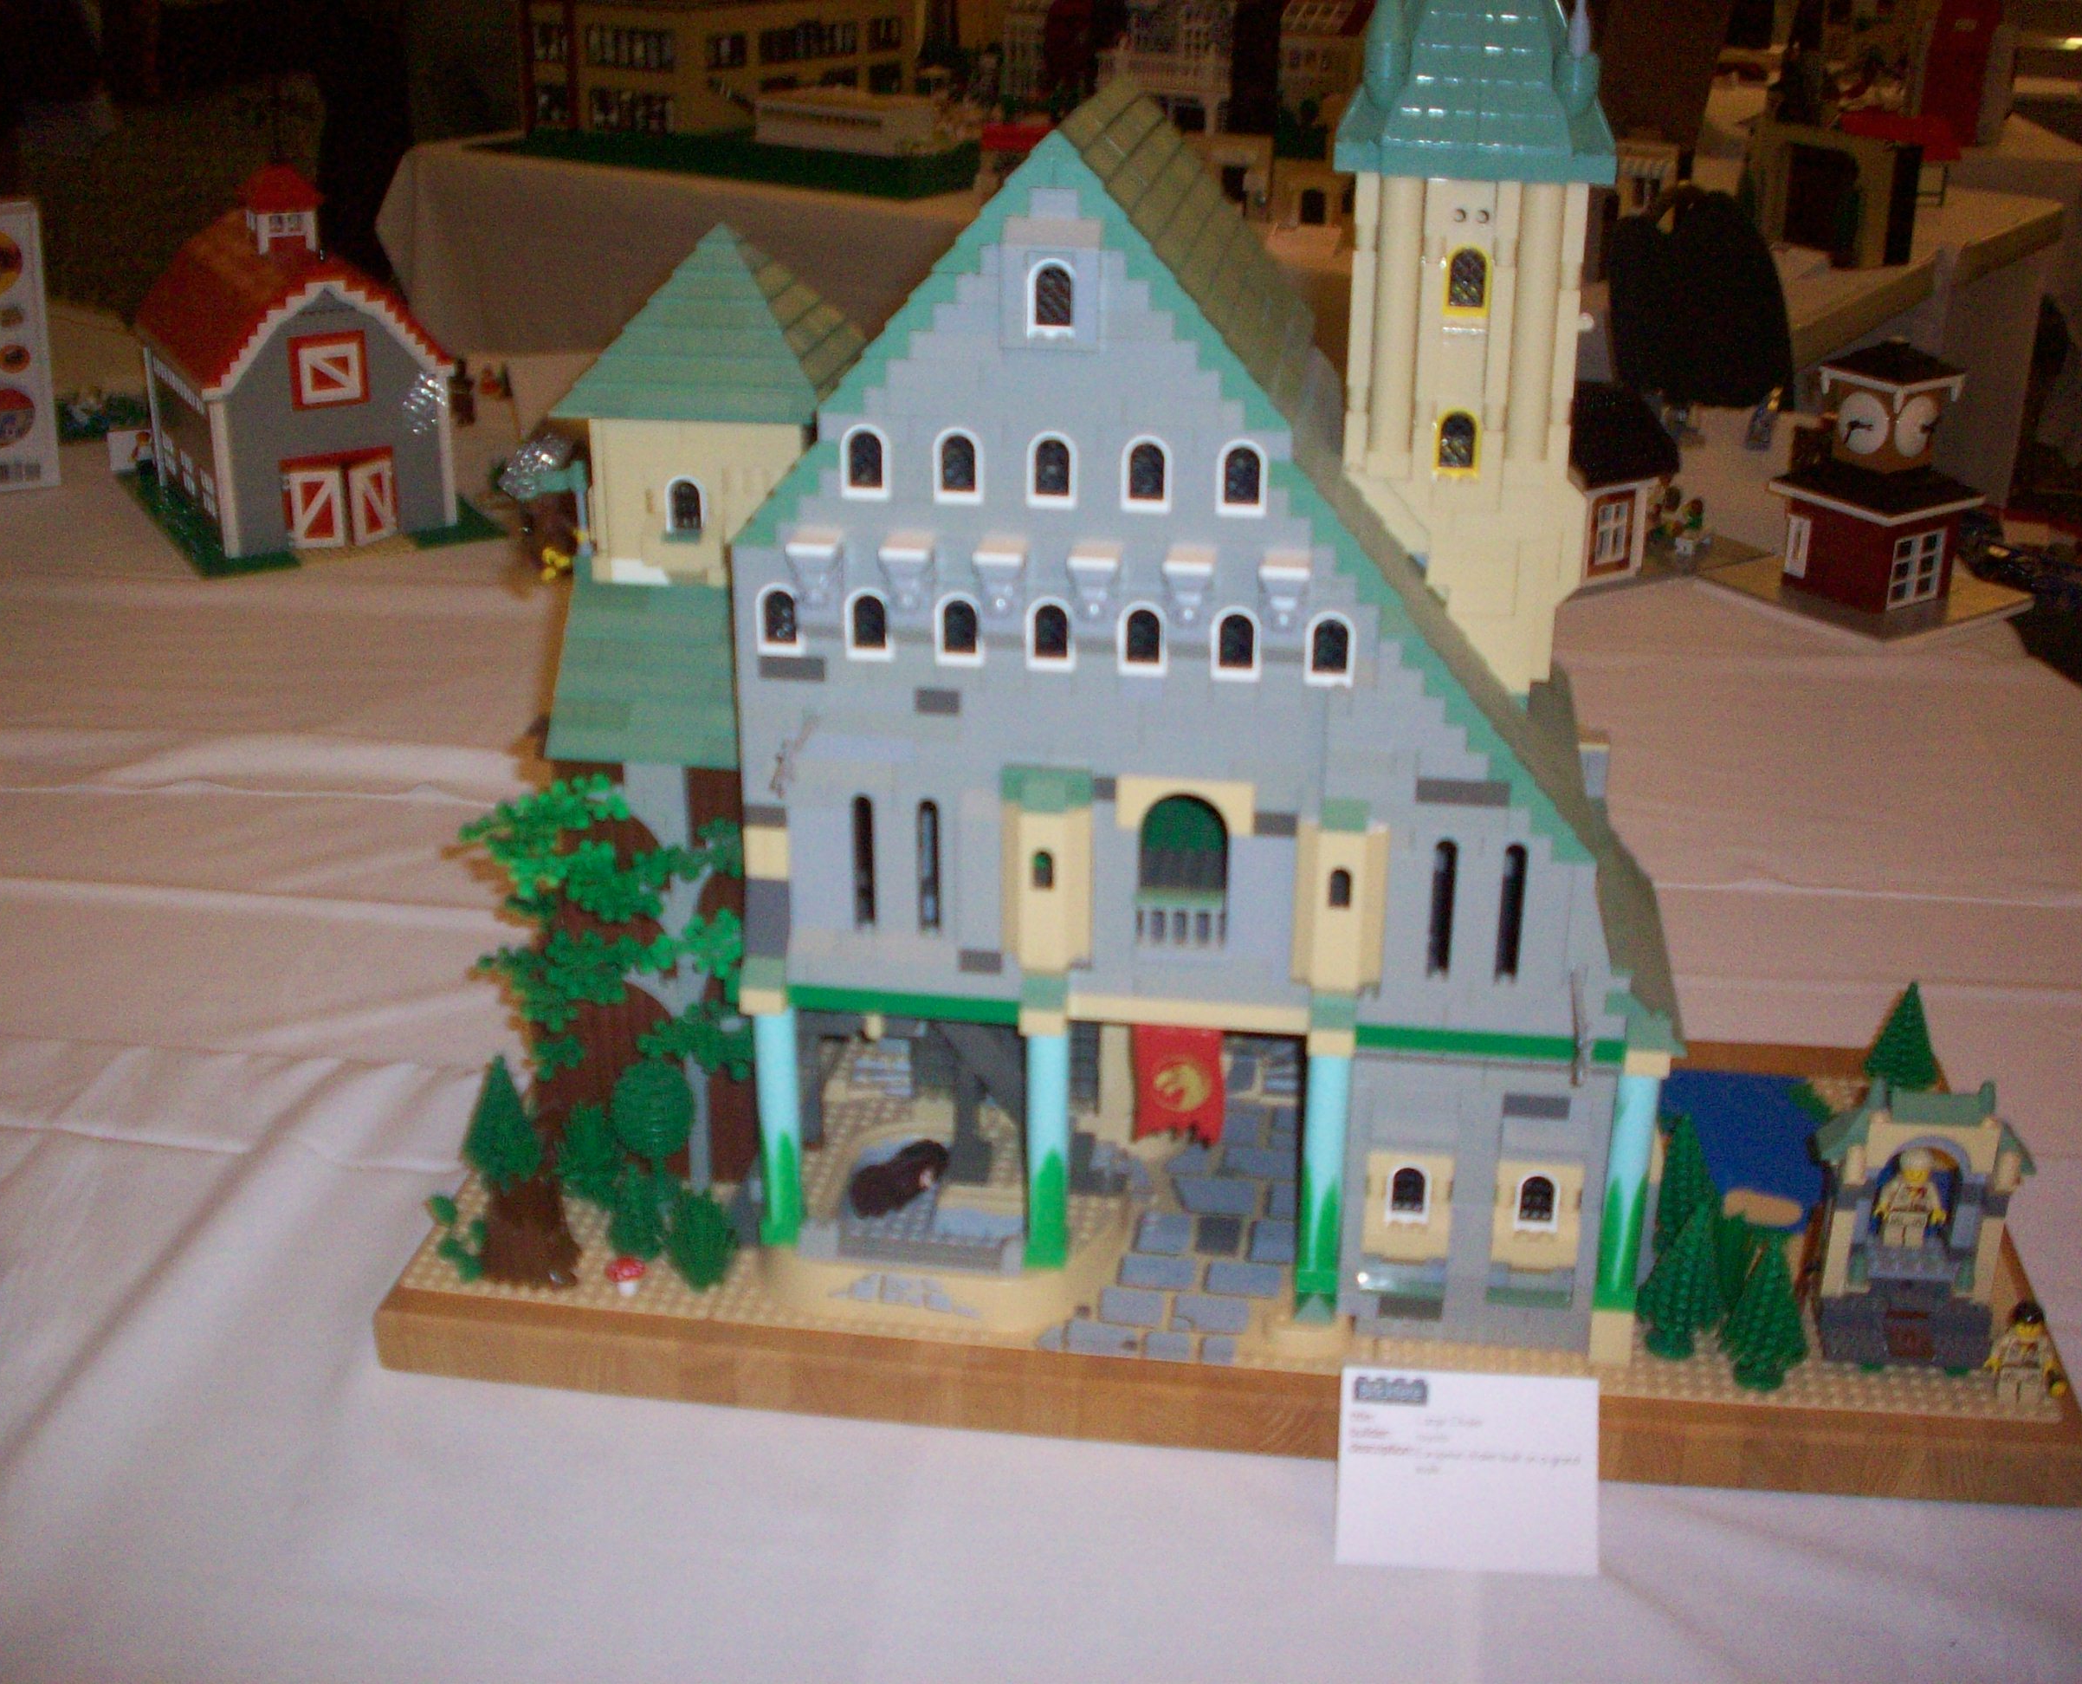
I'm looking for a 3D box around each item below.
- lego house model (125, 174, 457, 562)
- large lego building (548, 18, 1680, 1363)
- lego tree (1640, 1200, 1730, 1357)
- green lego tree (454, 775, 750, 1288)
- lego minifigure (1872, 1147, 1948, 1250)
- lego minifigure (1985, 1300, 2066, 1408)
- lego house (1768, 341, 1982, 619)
[{"bbox_3d":[-0.645,-0.425,2.046,0.205,0.286,0.250,-13,27,-28],"label":"lego house model"},{"bbox_3d":[0.027,-0.086,0.929,0.435,0.508,0.228,3,24,7],"label":"large lego building"},{"bbox_3d":[0.242,0.163,0.907,0.033,0.067,0.033,3,24,7],"label":"lego tree"},{"bbox_3d":[-0.171,0.073,0.951,0.116,0.196,0.083,3,24,7],"label":"green lego tree"},{"bbox_3d":[0.332,0.133,0.907,0.028,0.044,0.015,3,24,7],"label":"lego minifigure"},{"bbox_3d":[0.363,0.187,0.881,0.029,0.044,0.015,3,24,7],"label":"lego minifigure"},{"bbox_3d":[0.650,-0.289,1.854,0.121,0.198,0.121,-16,29,-32],"label":"lego house"}]

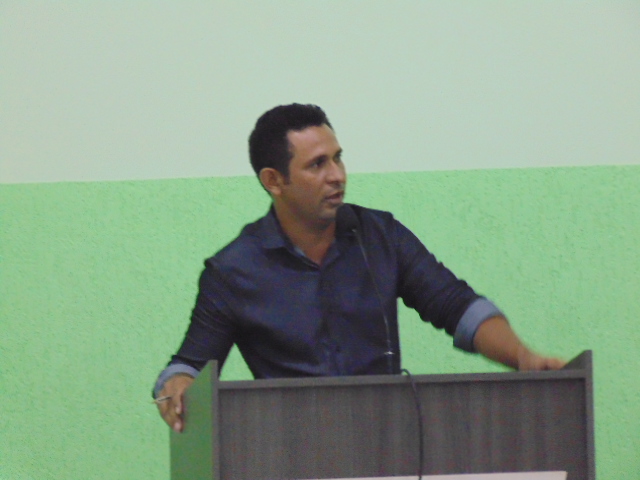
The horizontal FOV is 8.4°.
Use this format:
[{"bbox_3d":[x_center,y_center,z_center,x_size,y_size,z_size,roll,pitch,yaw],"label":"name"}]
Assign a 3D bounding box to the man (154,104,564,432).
[{"bbox_3d":[0.092,0.555,9.100,0.870,1.690,0.460,-1,1,-13],"label":"man"}]

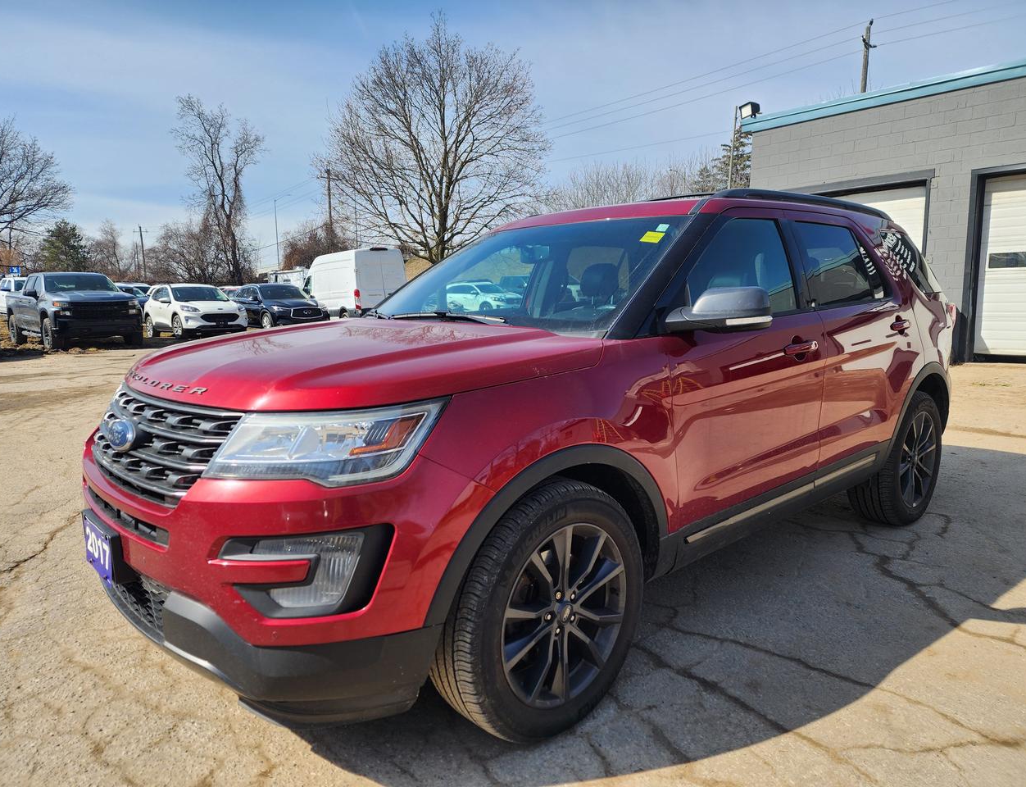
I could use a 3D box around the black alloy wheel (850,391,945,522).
[{"bbox_3d":[2.232,0.365,4.067,0.760,0.760,0.260,-8,10,-41],"label":"black alloy wheel"}]

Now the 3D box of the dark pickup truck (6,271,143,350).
[{"bbox_3d":[-12.430,-2.322,19.566,5.870,1.960,2.060,7,11,44],"label":"dark pickup truck"}]

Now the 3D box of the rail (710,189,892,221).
[{"bbox_3d":[1.573,-0.960,3.604,1.950,0.090,0.075,-8,10,-41],"label":"rail"}]

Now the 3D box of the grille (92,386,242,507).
[{"bbox_3d":[-1.115,0.144,2.125,0.190,0.310,1.030,8,0,-43],"label":"grille"}]

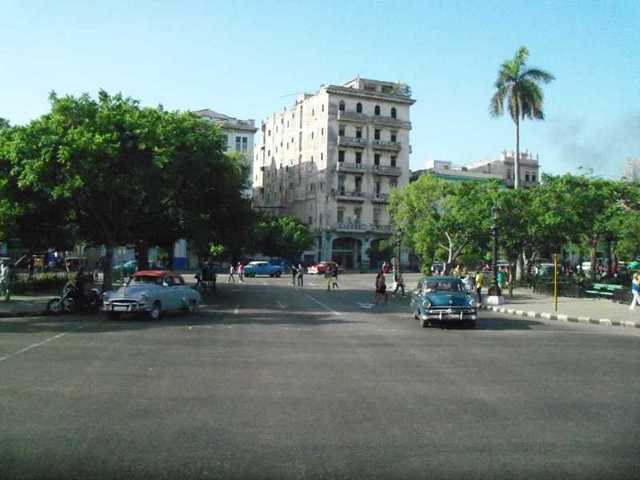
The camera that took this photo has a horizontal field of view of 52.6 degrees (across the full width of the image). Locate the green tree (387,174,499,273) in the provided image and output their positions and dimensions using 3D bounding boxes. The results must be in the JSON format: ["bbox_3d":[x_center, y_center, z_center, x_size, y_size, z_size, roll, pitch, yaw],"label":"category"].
[{"bbox_3d":[10.687,-1.052,56.106,9.200,9.500,9.000,1,-1,0],"label":"green tree"}]

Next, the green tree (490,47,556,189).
[{"bbox_3d":[19.408,-7.010,62.246,6.200,22.000,6.200,1,-1,0],"label":"green tree"}]

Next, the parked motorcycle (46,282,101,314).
[{"bbox_3d":[-9.569,2.203,25.213,2.100,1.180,0.800,1,-1,-14],"label":"parked motorcycle"}]

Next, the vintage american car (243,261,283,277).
[{"bbox_3d":[-5.950,3.188,68.141,4.500,1.600,1.750,0,-2,-14],"label":"vintage american car"}]

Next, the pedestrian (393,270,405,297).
[{"bbox_3d":[4.679,2.528,38.318,0.600,1.630,0.500,1,-1,6],"label":"pedestrian"}]

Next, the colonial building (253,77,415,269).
[{"bbox_3d":[1.005,-9.252,104.233,14.000,27.800,31.500,2,-1,-25],"label":"colonial building"}]

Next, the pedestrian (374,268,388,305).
[{"bbox_3d":[2.870,2.184,30.154,0.550,1.670,0.500,0,-2,18],"label":"pedestrian"}]

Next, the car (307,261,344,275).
[{"bbox_3d":[0.746,3.409,79.017,4.800,1.550,1.850,2,-1,-30],"label":"car"}]

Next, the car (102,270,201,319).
[{"bbox_3d":[-6.280,2.059,24.856,1.870,1.650,5.000,0,-1,12],"label":"car"}]

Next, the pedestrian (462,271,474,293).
[{"bbox_3d":[7.050,2.242,30.653,0.450,1.580,0.500,0,-1,0],"label":"pedestrian"}]

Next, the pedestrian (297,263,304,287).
[{"bbox_3d":[-1.381,2.600,46.818,0.500,1.650,0.400,1,-1,18],"label":"pedestrian"}]

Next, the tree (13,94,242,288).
[{"bbox_3d":[-12.500,-3.028,42.091,15.000,12.700,14.000,0,-1,0],"label":"tree"}]

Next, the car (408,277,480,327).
[{"bbox_3d":[4.150,2.005,22.156,1.830,1.620,4.900,0,-1,5],"label":"car"}]

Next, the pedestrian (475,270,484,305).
[{"bbox_3d":[7.420,2.189,29.954,0.420,1.650,0.500,0,-1,-6],"label":"pedestrian"}]

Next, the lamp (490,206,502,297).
[{"bbox_3d":[8.648,0.690,31.654,0.580,4.550,0.580,1,-1,0],"label":"lamp"}]

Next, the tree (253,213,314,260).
[{"bbox_3d":[-4.900,0.590,80.011,8.000,7.400,7.500,0,-1,0],"label":"tree"}]

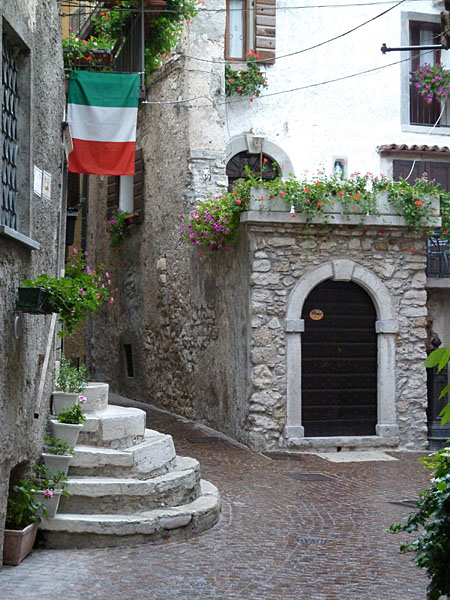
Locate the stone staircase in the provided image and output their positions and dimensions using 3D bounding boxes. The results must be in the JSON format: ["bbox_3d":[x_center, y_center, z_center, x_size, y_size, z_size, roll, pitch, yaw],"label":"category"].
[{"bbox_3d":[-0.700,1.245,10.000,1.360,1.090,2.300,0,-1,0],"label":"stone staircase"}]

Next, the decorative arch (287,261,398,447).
[{"bbox_3d":[1.572,0.689,16.700,1.600,2.470,0.300,0,-1,-13],"label":"decorative arch"}]

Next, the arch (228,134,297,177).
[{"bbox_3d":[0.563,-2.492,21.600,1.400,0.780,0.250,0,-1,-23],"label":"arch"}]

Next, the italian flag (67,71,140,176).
[{"bbox_3d":[-1.655,-2.404,17.000,0.970,1.400,0.060,0,-1,-8],"label":"italian flag"}]

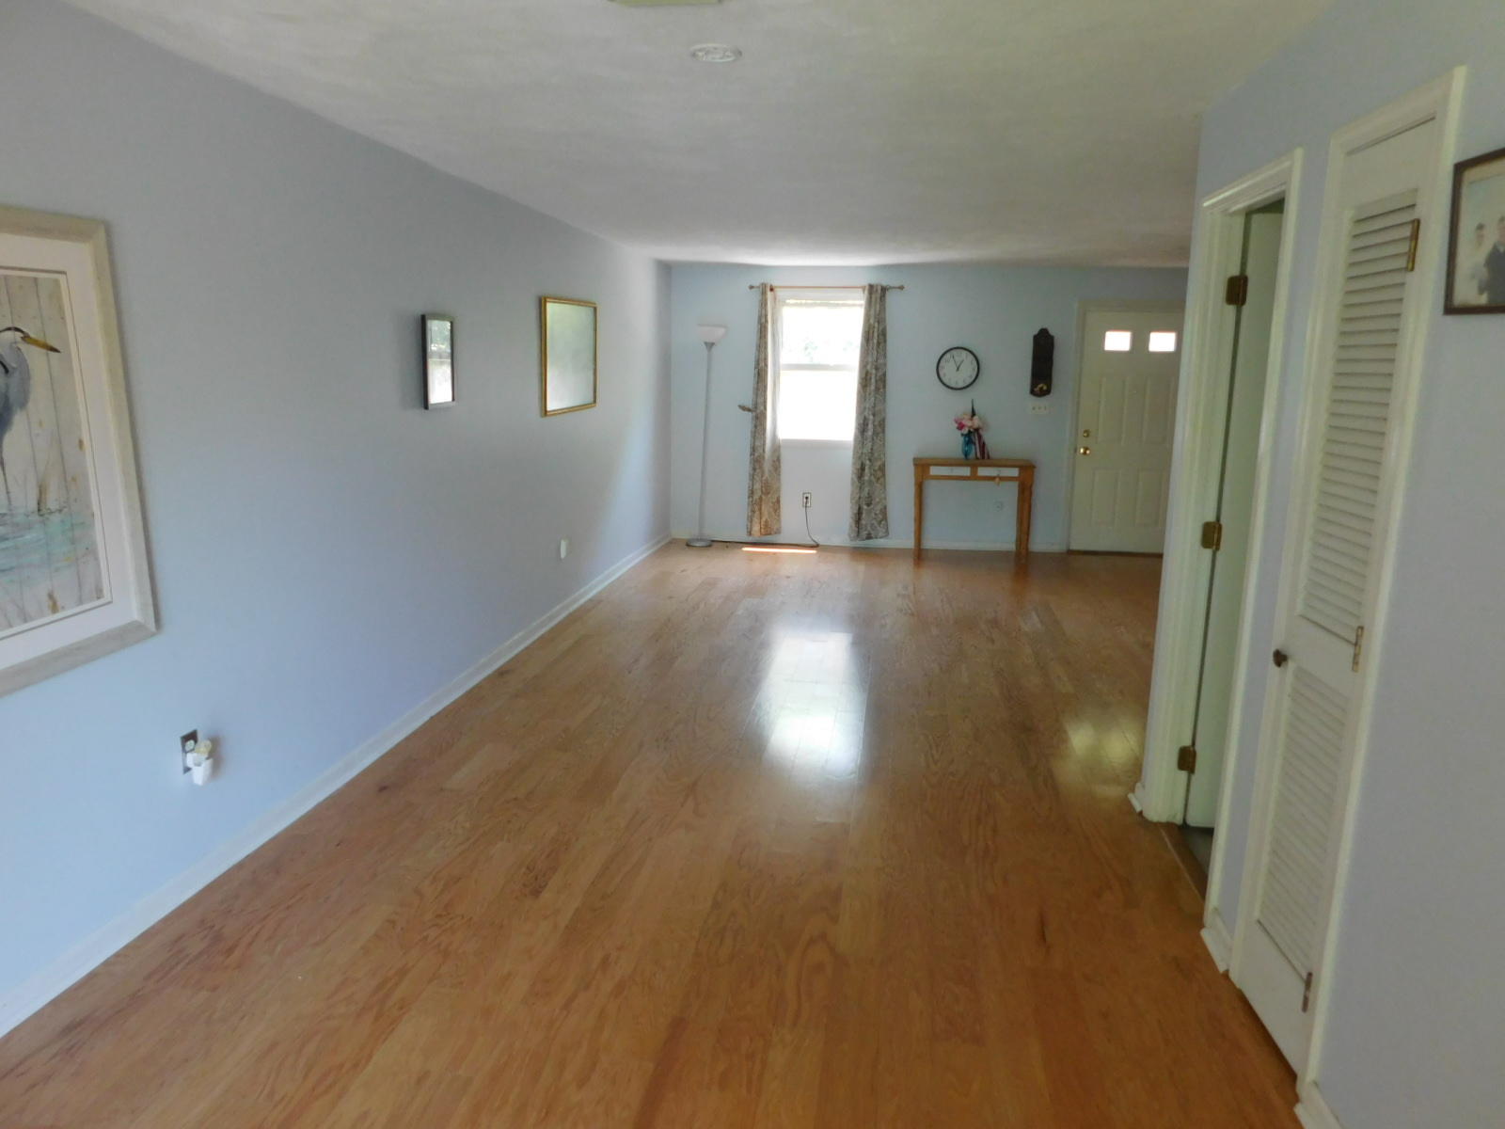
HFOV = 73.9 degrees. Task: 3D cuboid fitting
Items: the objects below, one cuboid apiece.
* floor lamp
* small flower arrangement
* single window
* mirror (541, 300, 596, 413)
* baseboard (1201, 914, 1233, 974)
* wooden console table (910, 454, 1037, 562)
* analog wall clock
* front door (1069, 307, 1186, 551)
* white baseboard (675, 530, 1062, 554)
[{"bbox_3d":[-0.406,-1.108,8.846,0.270,1.880,0.270,4,12,6],"label":"floor lamp"},{"bbox_3d":[1.869,-1.133,8.554,0.290,0.490,0.220,2,11,6],"label":"small flower arrangement"},{"bbox_3d":[0.599,-1.733,8.776,0.820,1.290,0.090,2,11,6],"label":"single window"},{"bbox_3d":[-1.127,-1.304,6.287,0.030,0.675,1.010,3,12,8],"label":"mirror"},{"bbox_3d":[1.315,1.055,2.822,0.030,0.090,0.185,3,12,8],"label":"baseboard"},{"bbox_3d":[1.899,-0.479,8.628,1.000,0.820,0.360,2,11,6],"label":"wooden console table"},{"bbox_3d":[1.772,-1.685,8.601,0.370,0.370,0.040,2,11,6],"label":"analog wall clock"},{"bbox_3d":[3.255,-1.129,8.562,1.030,2.130,0.120,2,11,6],"label":"front door"},{"bbox_3d":[0.993,-0.202,9.003,3.540,0.094,0.025,2,11,6],"label":"white baseboard"}]

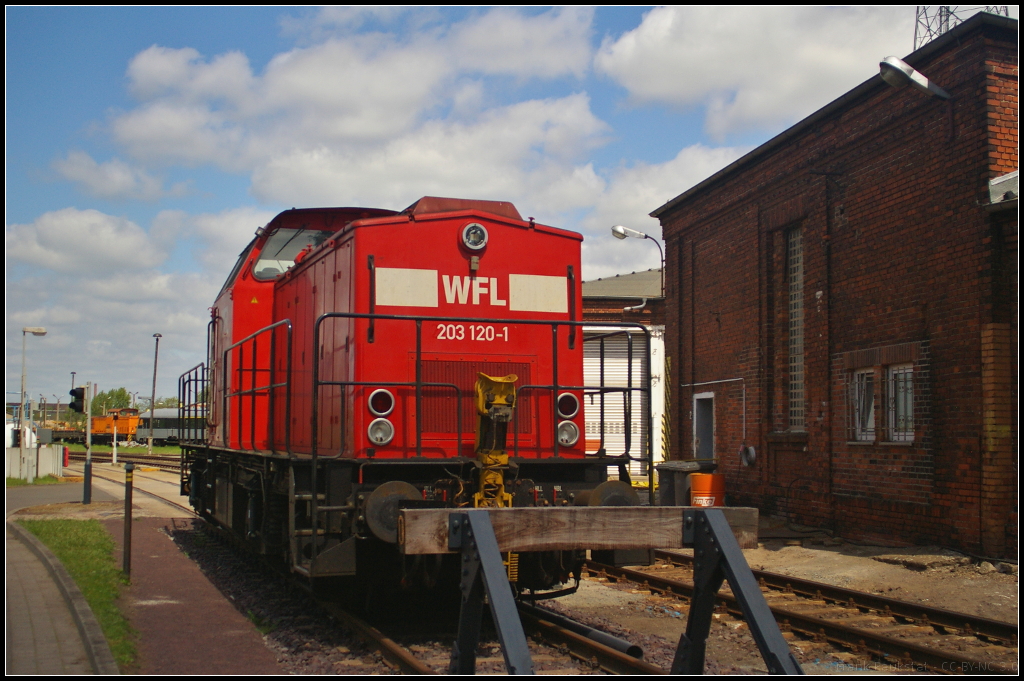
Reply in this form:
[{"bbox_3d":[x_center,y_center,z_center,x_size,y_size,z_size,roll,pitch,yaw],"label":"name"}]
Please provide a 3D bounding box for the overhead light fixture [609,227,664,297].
[{"bbox_3d":[2.722,-1.718,25.901,1.194,1.535,0.320,1,-4,-10],"label":"overhead light fixture"}]

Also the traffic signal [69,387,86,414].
[{"bbox_3d":[-10.057,1.386,27.624,0.374,0.619,0.280,2,-5,-20],"label":"traffic signal"}]

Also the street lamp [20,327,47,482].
[{"bbox_3d":[-16.694,2.186,41.641,0.802,5.322,0.320,2,-5,-20],"label":"street lamp"}]

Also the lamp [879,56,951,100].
[{"bbox_3d":[4.892,-3.137,14.518,0.953,0.280,0.300,24,-8,-8],"label":"lamp"}]

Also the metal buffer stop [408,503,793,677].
[{"bbox_3d":[0.635,1.649,7.089,2.430,1.240,1.850,2,-5,-20],"label":"metal buffer stop"}]

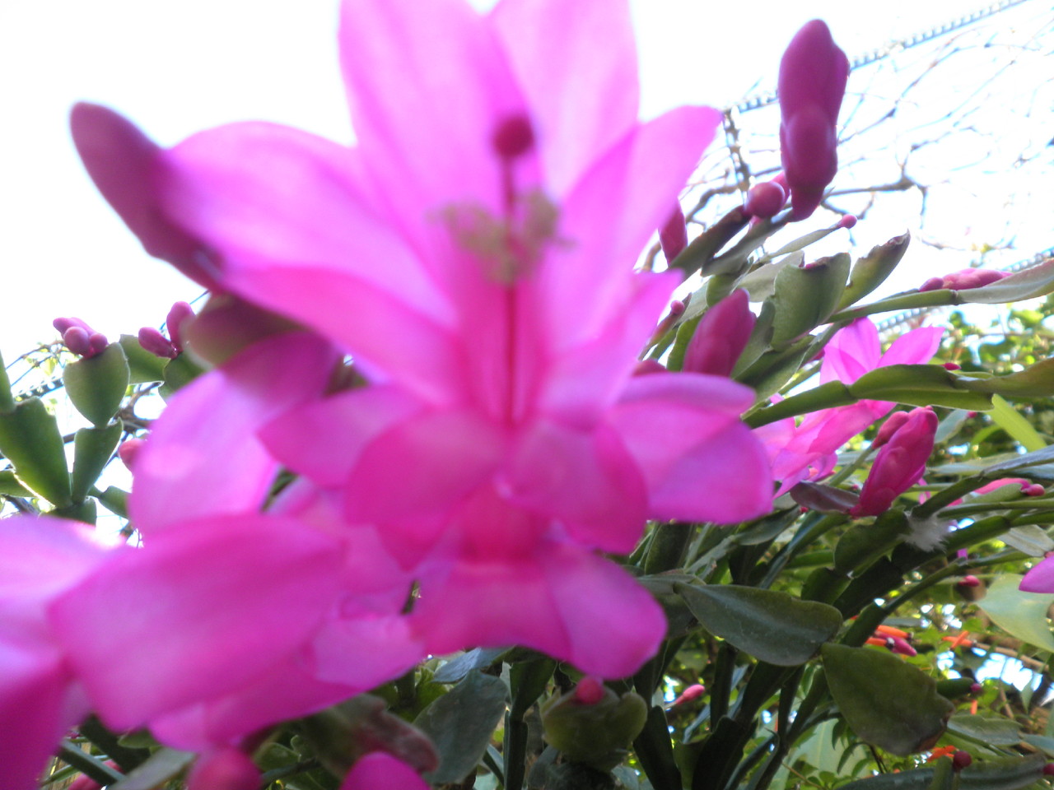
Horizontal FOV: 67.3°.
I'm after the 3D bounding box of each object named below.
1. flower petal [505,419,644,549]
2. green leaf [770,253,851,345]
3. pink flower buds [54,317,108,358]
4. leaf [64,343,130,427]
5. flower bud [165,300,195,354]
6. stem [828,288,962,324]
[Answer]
[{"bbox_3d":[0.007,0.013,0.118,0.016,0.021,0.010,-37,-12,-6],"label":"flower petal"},{"bbox_3d":[0.089,-0.031,0.250,0.024,0.029,0.009,16,-9,8],"label":"green leaf"},{"bbox_3d":[-0.164,-0.021,0.290,0.019,0.015,0.015,0,-9,0],"label":"pink flower buds"},{"bbox_3d":[-0.157,-0.004,0.290,0.024,0.030,0.006,2,-3,-6],"label":"leaf"},{"bbox_3d":[-0.136,-0.027,0.310,0.012,0.021,0.012,6,-3,0],"label":"flower bud"},{"bbox_3d":[0.116,-0.028,0.250,0.043,0.007,0.012,-14,-11,0],"label":"stem"}]

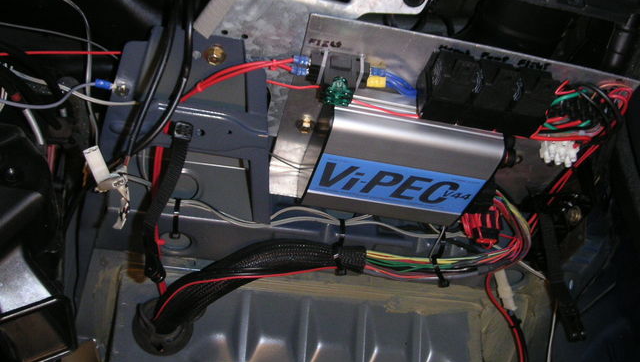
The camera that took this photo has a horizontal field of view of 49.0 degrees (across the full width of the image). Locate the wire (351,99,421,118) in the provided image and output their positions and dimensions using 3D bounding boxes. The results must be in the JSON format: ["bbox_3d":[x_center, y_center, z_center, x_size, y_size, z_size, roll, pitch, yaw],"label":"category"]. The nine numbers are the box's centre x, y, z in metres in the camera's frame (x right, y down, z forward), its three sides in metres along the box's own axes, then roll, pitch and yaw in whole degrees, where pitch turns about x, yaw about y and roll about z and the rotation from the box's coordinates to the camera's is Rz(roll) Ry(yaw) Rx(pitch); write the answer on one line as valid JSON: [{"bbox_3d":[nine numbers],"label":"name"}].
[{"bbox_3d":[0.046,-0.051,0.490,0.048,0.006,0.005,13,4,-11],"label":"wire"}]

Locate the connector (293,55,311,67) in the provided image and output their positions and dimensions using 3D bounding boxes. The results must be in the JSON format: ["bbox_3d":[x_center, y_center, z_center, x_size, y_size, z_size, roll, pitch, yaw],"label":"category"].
[{"bbox_3d":[-0.013,-0.086,0.505,0.014,0.006,0.006,9,19,-10],"label":"connector"}]

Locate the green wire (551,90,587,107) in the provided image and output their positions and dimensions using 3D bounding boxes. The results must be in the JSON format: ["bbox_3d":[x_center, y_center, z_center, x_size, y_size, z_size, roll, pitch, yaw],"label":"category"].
[{"bbox_3d":[0.171,-0.057,0.482,0.024,0.011,0.010,5,6,-11],"label":"green wire"}]

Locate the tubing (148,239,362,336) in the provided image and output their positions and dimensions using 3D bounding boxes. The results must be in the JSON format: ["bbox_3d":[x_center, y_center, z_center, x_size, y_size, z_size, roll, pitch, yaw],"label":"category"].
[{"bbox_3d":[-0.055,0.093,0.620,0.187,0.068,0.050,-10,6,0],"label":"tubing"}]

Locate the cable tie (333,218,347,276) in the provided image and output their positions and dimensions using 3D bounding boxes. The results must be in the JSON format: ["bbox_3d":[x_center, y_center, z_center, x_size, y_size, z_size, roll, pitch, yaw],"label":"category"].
[{"bbox_3d":[0.017,0.057,0.610,0.011,0.050,0.022,1,18,0],"label":"cable tie"}]

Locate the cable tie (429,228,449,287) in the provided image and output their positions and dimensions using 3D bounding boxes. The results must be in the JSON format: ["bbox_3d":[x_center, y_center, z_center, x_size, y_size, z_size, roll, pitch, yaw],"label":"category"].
[{"bbox_3d":[0.101,0.065,0.600,0.014,0.050,0.022,1,18,0],"label":"cable tie"}]

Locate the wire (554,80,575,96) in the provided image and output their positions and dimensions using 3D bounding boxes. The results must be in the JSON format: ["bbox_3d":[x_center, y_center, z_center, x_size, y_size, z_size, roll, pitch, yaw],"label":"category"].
[{"bbox_3d":[0.168,-0.064,0.482,0.013,0.010,0.007,5,6,-11],"label":"wire"}]

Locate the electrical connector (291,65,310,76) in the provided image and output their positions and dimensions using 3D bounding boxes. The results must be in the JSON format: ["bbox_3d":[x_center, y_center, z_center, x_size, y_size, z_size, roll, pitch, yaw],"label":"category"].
[{"bbox_3d":[-0.014,-0.080,0.508,0.015,0.006,0.006,9,19,-10],"label":"electrical connector"}]

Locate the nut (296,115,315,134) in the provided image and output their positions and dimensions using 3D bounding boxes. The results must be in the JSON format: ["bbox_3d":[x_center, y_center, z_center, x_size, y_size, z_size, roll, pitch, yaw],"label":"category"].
[{"bbox_3d":[-0.011,-0.044,0.553,0.015,0.010,0.015,9,-33,-11],"label":"nut"}]

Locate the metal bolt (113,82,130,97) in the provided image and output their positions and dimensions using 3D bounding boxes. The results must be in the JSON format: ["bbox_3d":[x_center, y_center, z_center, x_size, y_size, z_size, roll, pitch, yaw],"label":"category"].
[{"bbox_3d":[-0.151,-0.070,0.535,0.013,0.013,0.006,6,46,-6],"label":"metal bolt"}]

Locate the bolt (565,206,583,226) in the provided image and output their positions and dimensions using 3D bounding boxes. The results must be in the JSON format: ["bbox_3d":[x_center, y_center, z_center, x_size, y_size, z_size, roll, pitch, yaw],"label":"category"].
[{"bbox_3d":[0.226,0.031,0.625,0.015,0.015,0.010,14,14,9],"label":"bolt"}]

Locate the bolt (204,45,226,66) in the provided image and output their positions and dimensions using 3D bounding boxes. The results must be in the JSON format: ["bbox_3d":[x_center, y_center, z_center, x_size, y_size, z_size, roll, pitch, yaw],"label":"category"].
[{"bbox_3d":[-0.079,-0.095,0.532,0.015,0.015,0.006,6,46,-6],"label":"bolt"}]

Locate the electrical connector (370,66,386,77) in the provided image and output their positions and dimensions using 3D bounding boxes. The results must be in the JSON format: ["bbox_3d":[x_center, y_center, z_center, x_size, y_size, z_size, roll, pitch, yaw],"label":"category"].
[{"bbox_3d":[0.041,-0.076,0.487,0.011,0.007,0.007,5,6,-11],"label":"electrical connector"}]

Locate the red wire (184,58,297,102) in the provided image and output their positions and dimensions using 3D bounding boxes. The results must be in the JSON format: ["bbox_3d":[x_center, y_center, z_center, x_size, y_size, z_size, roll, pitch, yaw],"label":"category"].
[{"bbox_3d":[-0.062,-0.075,0.517,0.106,0.020,0.015,-13,-4,31],"label":"red wire"}]

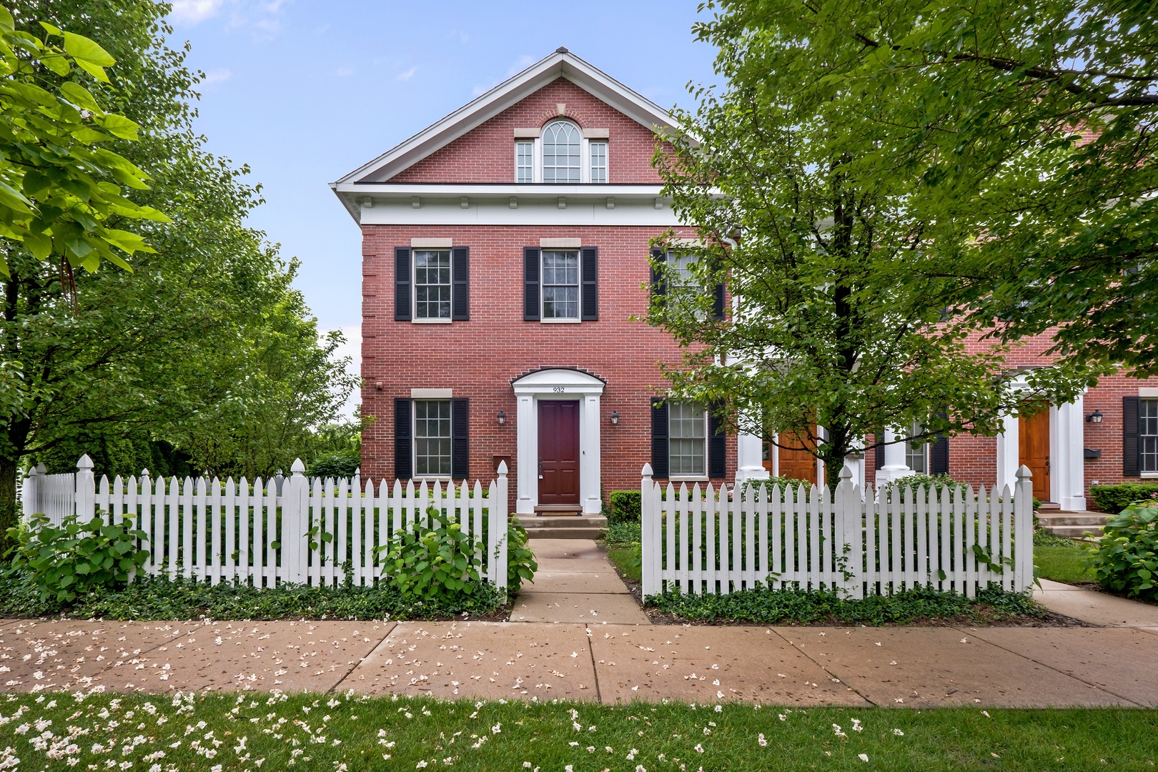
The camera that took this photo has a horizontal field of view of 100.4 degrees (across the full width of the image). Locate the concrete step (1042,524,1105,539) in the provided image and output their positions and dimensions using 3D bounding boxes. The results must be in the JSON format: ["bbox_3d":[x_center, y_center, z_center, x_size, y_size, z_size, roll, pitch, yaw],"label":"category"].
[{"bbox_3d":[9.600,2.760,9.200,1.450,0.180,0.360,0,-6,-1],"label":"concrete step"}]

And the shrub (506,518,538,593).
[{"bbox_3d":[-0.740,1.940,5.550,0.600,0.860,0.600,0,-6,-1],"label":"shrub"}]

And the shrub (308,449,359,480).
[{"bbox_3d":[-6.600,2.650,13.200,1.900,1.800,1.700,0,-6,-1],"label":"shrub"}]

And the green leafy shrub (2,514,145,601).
[{"bbox_3d":[-4.780,1.630,4.600,1.020,0.860,0.850,0,-6,-1],"label":"green leafy shrub"}]

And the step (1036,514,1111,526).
[{"bbox_3d":[9.800,2.670,9.750,1.600,0.180,0.800,0,-6,-1],"label":"step"}]

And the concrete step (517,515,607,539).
[{"bbox_3d":[-0.340,2.720,9.450,1.780,0.340,1.200,0,-6,-1],"label":"concrete step"}]

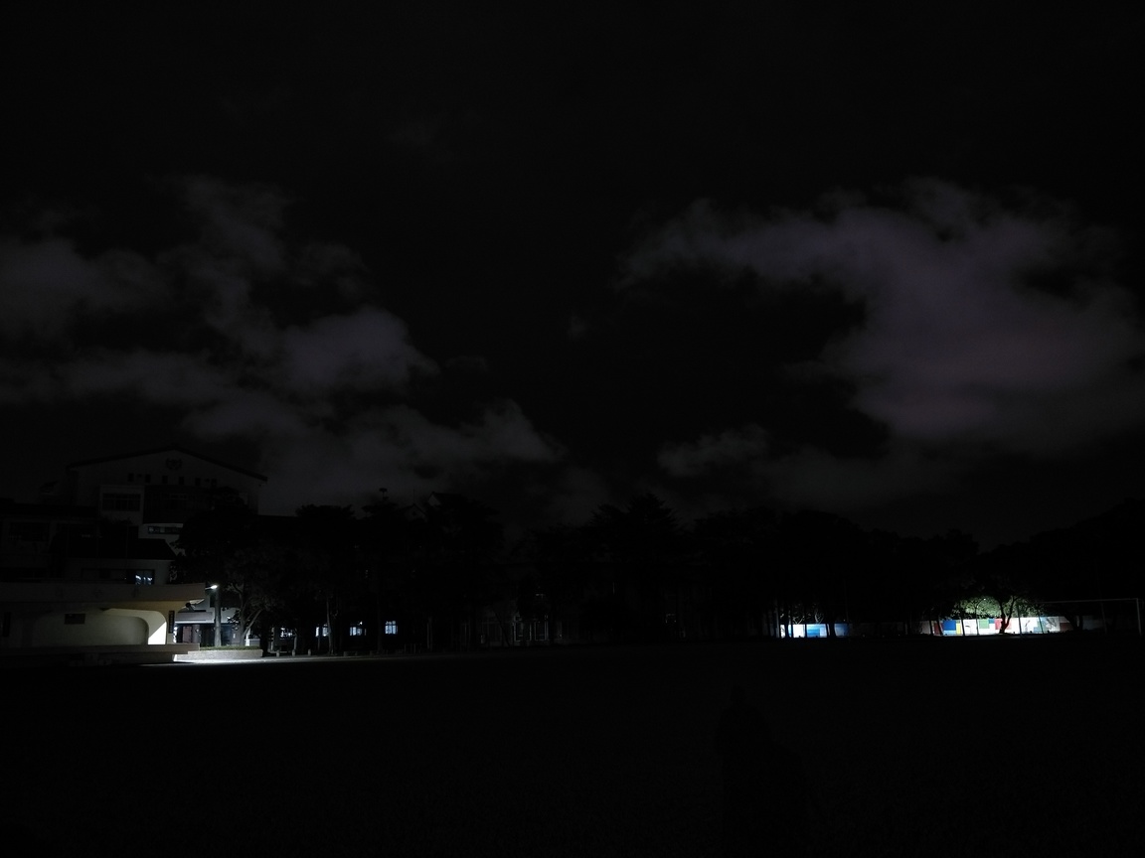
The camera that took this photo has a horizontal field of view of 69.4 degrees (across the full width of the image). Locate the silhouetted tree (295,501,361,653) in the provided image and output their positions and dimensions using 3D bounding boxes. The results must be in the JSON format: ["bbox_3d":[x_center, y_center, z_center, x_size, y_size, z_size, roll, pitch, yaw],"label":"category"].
[{"bbox_3d":[-17.696,10.956,60.225,4.900,10.910,4.900,-1,-14,0],"label":"silhouetted tree"}]

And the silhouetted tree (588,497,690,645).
[{"bbox_3d":[5.653,12.253,74.172,9.000,13.140,9.000,-1,-14,0],"label":"silhouetted tree"}]

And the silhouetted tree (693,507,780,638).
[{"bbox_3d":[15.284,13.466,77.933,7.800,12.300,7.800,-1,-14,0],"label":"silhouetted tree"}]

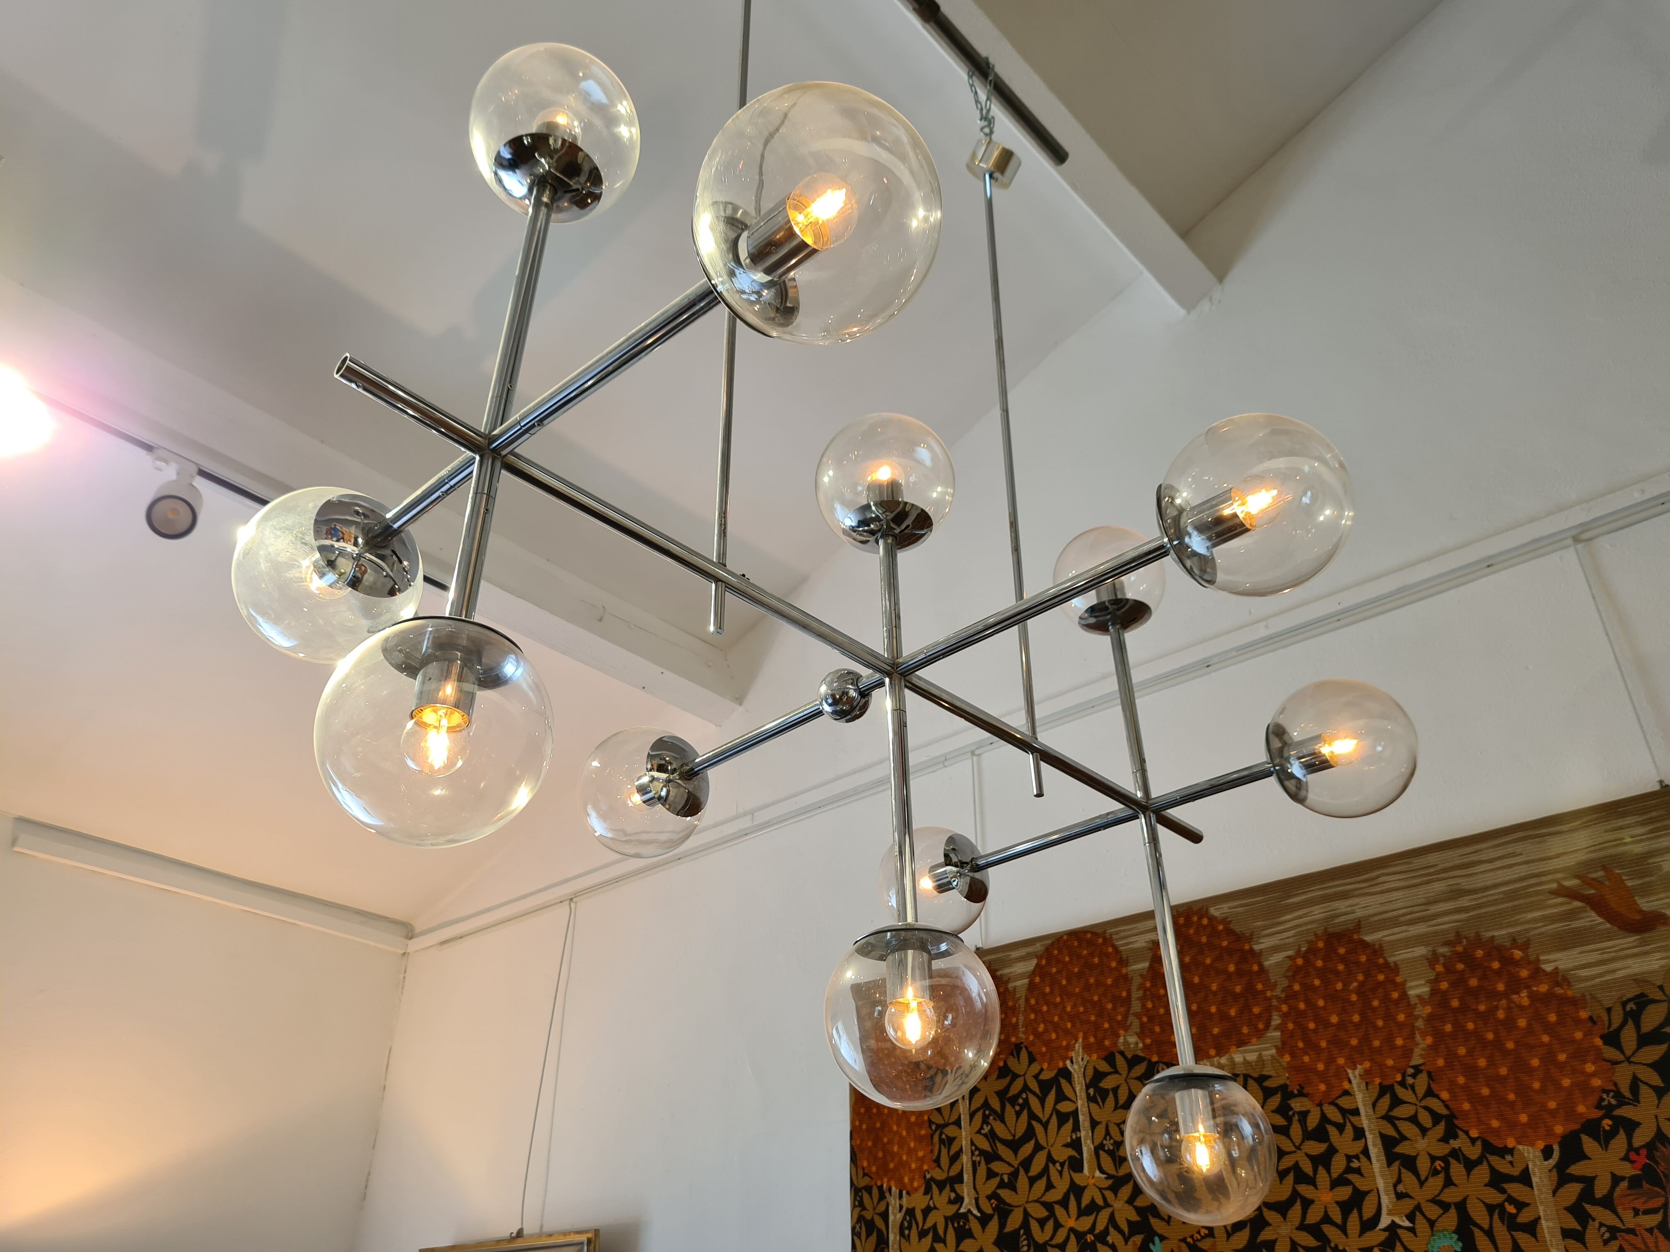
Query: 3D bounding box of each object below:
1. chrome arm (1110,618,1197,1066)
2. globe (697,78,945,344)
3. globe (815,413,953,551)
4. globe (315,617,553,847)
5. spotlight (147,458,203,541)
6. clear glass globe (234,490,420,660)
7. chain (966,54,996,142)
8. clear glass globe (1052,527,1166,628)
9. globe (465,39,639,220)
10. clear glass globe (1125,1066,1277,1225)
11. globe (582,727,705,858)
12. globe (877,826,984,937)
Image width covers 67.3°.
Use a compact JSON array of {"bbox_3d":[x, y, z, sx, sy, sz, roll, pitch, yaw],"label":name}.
[{"bbox_3d":[0.392,0.243,1.569,0.021,0.596,0.021,-27,-41,35],"label":"chrome arm"},{"bbox_3d":[-0.011,-0.255,0.784,0.156,0.156,0.156,-1,-32,0],"label":"globe"},{"bbox_3d":[0.057,-0.160,1.408,0.156,0.156,0.156,-1,-32,0],"label":"globe"},{"bbox_3d":[-0.270,0.073,0.851,0.156,0.156,0.156,-1,-32,0],"label":"globe"},{"bbox_3d":[-1.194,-0.230,2.270,0.090,0.125,0.130,21,-82,-31],"label":"spotlight"},{"bbox_3d":[-0.447,-0.044,1.112,0.156,0.156,0.156,-27,-41,35],"label":"clear glass globe"},{"bbox_3d":[0.239,-0.860,2.044,0.045,0.210,0.028,-27,-41,35],"label":"chain"},{"bbox_3d":[0.389,-0.064,1.777,0.156,0.156,0.156,-1,-32,0],"label":"clear glass globe"},{"bbox_3d":[-0.261,-0.459,1.173,0.156,0.156,0.156,-1,-32,0],"label":"globe"},{"bbox_3d":[0.395,0.562,1.355,0.156,0.156,0.156,-27,-41,35],"label":"clear glass globe"},{"bbox_3d":[-0.228,0.200,1.505,0.156,0.156,0.156,-1,-32,0],"label":"globe"},{"bbox_3d":[0.141,0.362,1.779,0.156,0.156,0.156,-1,-32,0],"label":"globe"}]

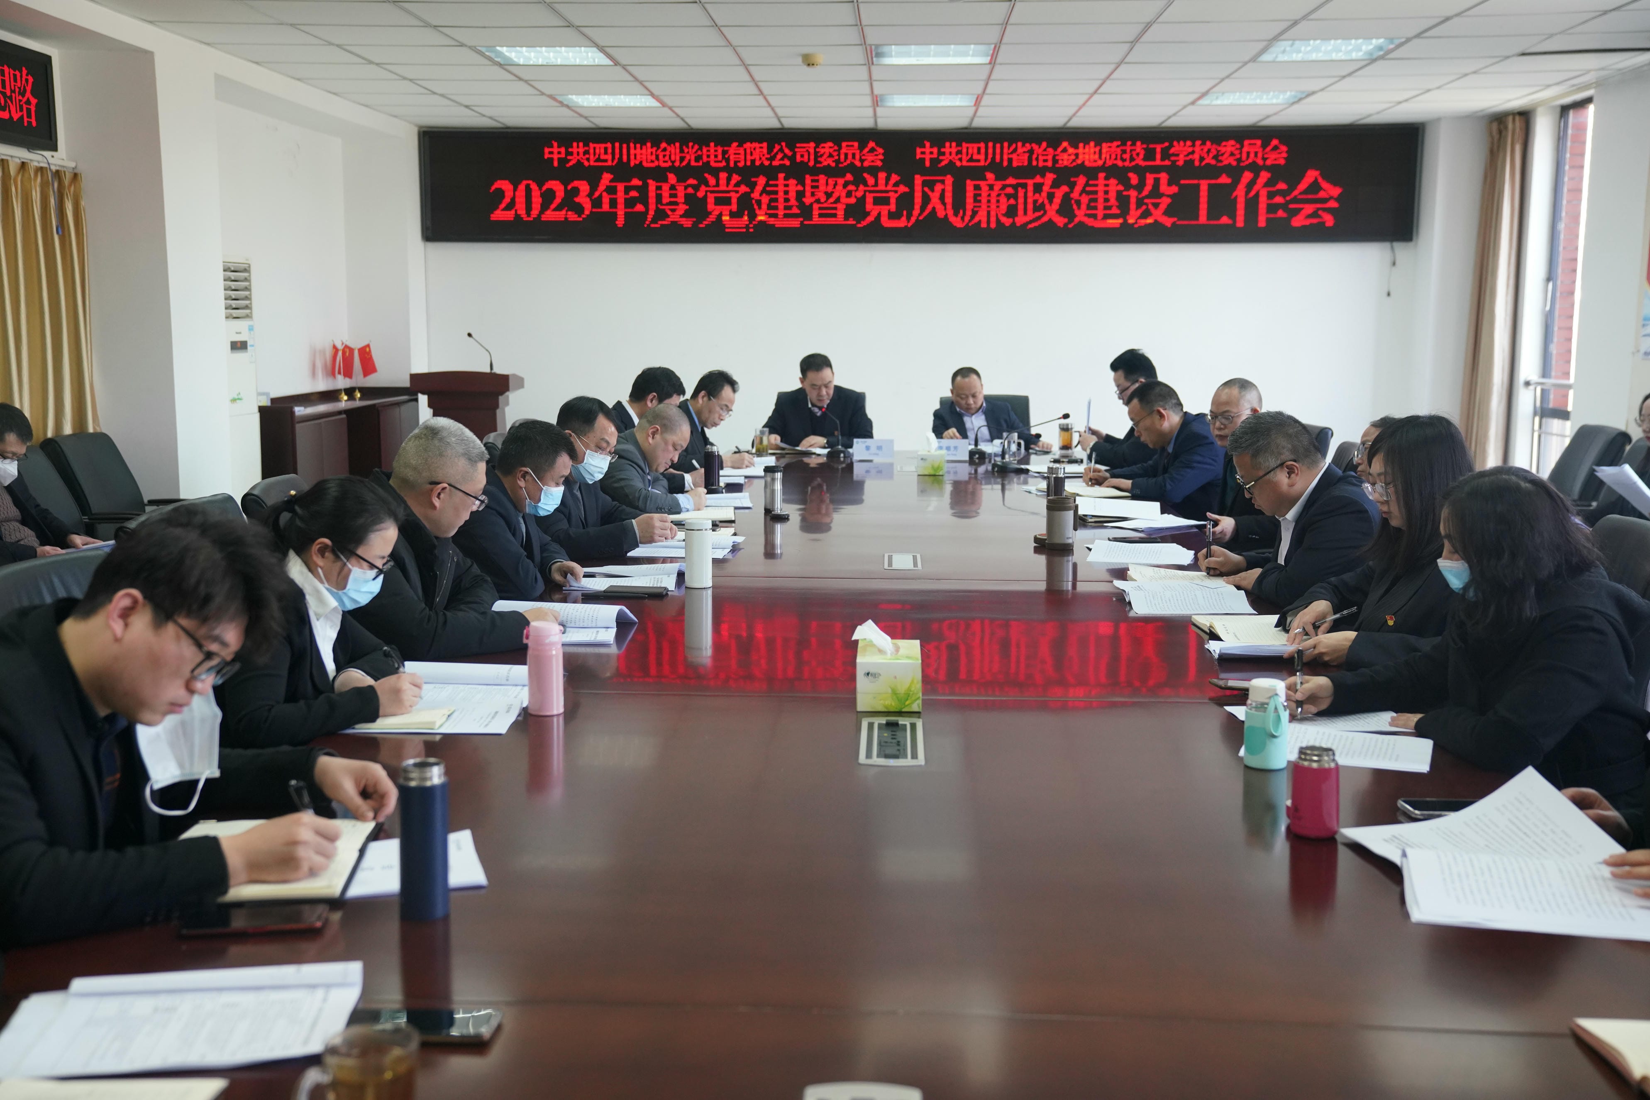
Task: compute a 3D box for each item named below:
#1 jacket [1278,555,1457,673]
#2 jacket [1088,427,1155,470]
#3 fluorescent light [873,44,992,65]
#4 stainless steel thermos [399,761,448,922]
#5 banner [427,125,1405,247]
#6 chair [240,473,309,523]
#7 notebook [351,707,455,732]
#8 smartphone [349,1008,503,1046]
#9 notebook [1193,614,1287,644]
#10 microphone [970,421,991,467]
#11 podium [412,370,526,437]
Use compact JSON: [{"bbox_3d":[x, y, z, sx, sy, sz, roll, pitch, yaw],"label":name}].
[{"bbox_3d":[1.207,0.265,3.862,0.460,0.570,0.480,-1,8,-11],"label":"jacket"},{"bbox_3d":[1.570,-0.460,9.055,0.540,0.580,0.500,1,7,2],"label":"jacket"},{"bbox_3d":[0.485,-2.274,8.289,0.600,0.080,0.600,0,8,2],"label":"fluorescent light"},{"bbox_3d":[-0.485,0.349,2.214,0.060,0.190,0.060,0,8,2],"label":"stainless steel thermos"},{"bbox_3d":[0.586,-2.358,11.822,6.400,0.735,0.080,1,7,2],"label":"banner"},{"bbox_3d":[-1.141,0.351,4.719,0.640,1.020,0.600,0,8,2],"label":"chair"},{"bbox_3d":[-0.804,0.302,3.390,0.220,0.018,0.175,1,7,2],"label":"notebook"},{"bbox_3d":[-0.416,0.487,1.870,0.158,0.009,0.075,0,8,2],"label":"smartphone"},{"bbox_3d":[1.022,0.183,4.318,0.260,0.030,0.330,1,7,2],"label":"notebook"},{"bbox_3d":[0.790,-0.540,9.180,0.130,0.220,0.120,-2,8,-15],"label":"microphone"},{"bbox_3d":[-2.195,-0.538,11.340,0.610,1.130,0.430,0,7,3],"label":"podium"}]

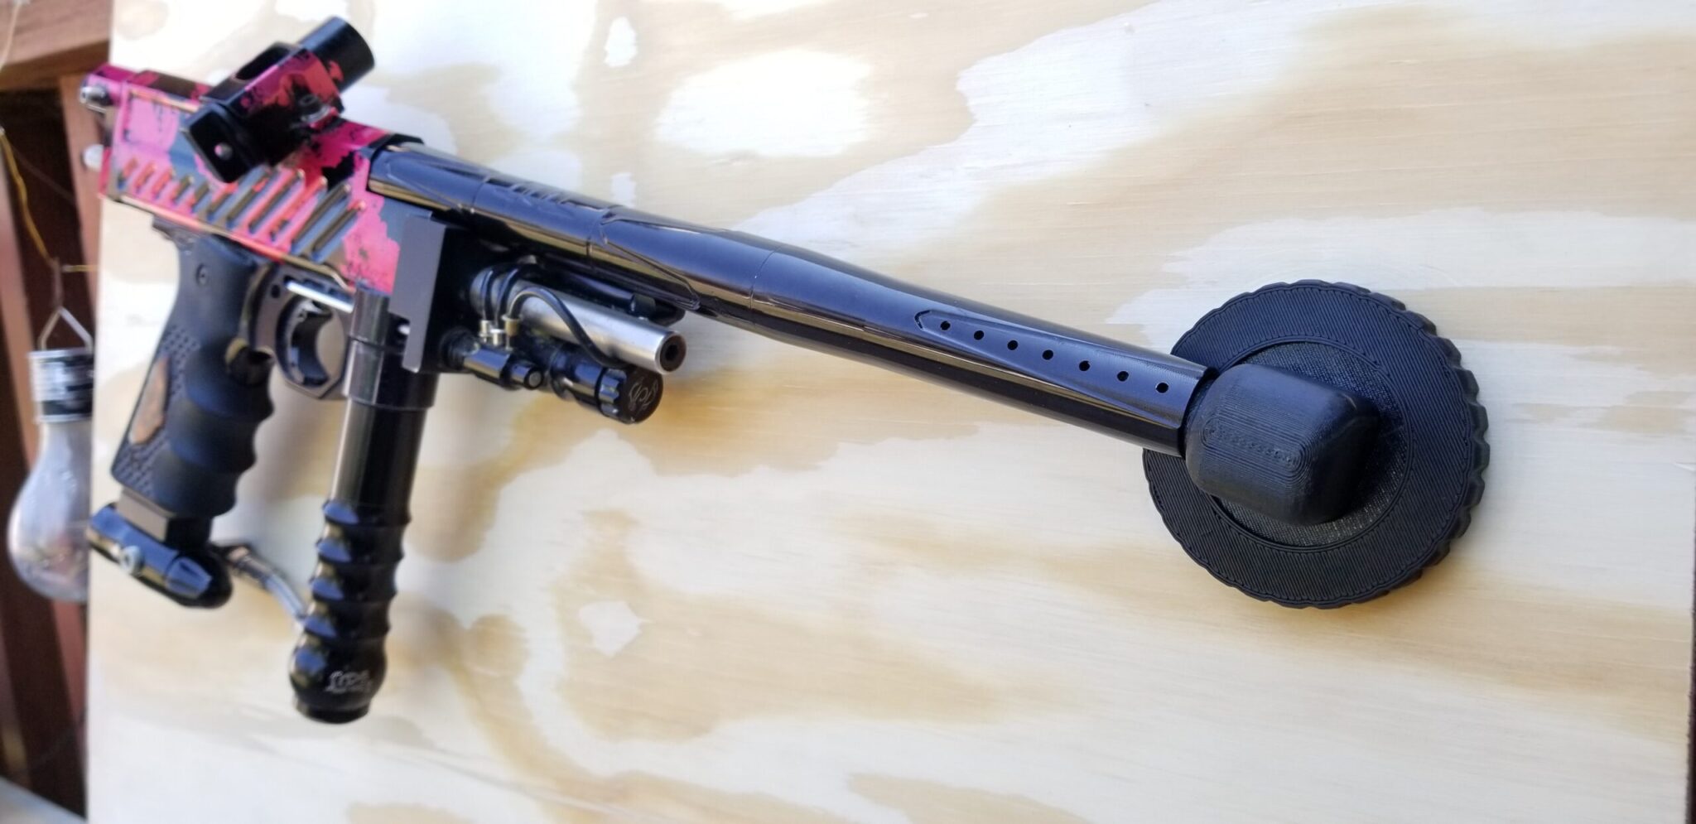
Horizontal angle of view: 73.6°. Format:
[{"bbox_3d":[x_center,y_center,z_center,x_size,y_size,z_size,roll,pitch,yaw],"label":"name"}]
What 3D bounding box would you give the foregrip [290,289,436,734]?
[{"bbox_3d":[-0.185,0.039,0.436,0.036,0.170,0.036,19,9,29],"label":"foregrip"}]

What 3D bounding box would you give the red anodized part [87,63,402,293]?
[{"bbox_3d":[-0.238,-0.098,0.467,0.210,0.058,0.028,19,9,29],"label":"red anodized part"}]

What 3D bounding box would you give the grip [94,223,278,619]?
[{"bbox_3d":[-0.287,0.001,0.495,0.090,0.157,0.032,19,9,29],"label":"grip"}]

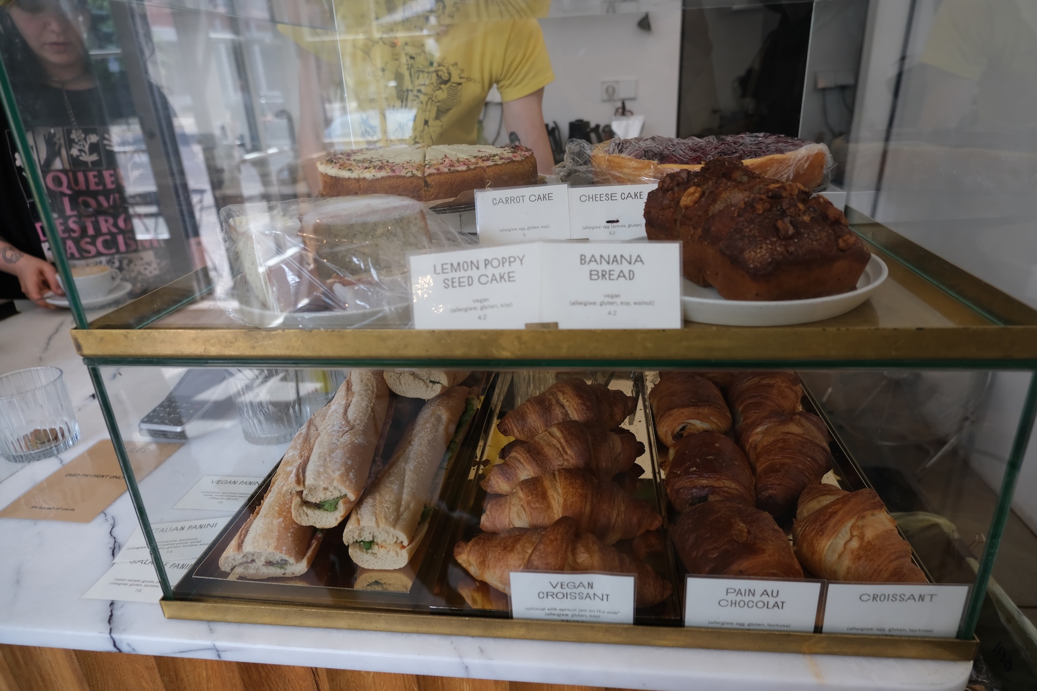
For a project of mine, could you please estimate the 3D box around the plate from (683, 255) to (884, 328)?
[{"bbox_3d":[0.162,-0.054,0.494,0.201,0.021,0.201,0,23,7],"label":"plate"}]

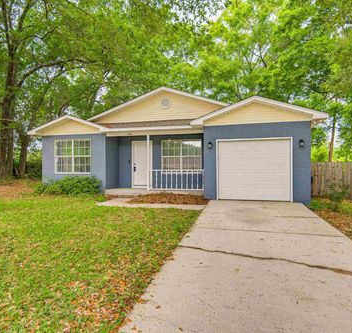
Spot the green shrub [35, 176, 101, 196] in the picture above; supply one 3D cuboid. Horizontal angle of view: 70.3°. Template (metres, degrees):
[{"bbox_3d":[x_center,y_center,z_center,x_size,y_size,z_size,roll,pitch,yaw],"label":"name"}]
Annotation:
[{"bbox_3d":[-4.669,0.907,10.600,3.050,0.820,0.900,0,0,15],"label":"green shrub"}]

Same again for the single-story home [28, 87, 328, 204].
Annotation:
[{"bbox_3d":[0.358,-1.084,14.580,12.150,4.860,10.500,0,0,15],"label":"single-story home"}]

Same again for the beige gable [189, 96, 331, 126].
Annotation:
[{"bbox_3d":[2.732,-1.932,8.654,4.480,0.950,0.450,0,0,15],"label":"beige gable"}]

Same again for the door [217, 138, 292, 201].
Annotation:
[{"bbox_3d":[2.742,0.144,8.828,2.500,2.170,0.120,0,0,15],"label":"door"}]

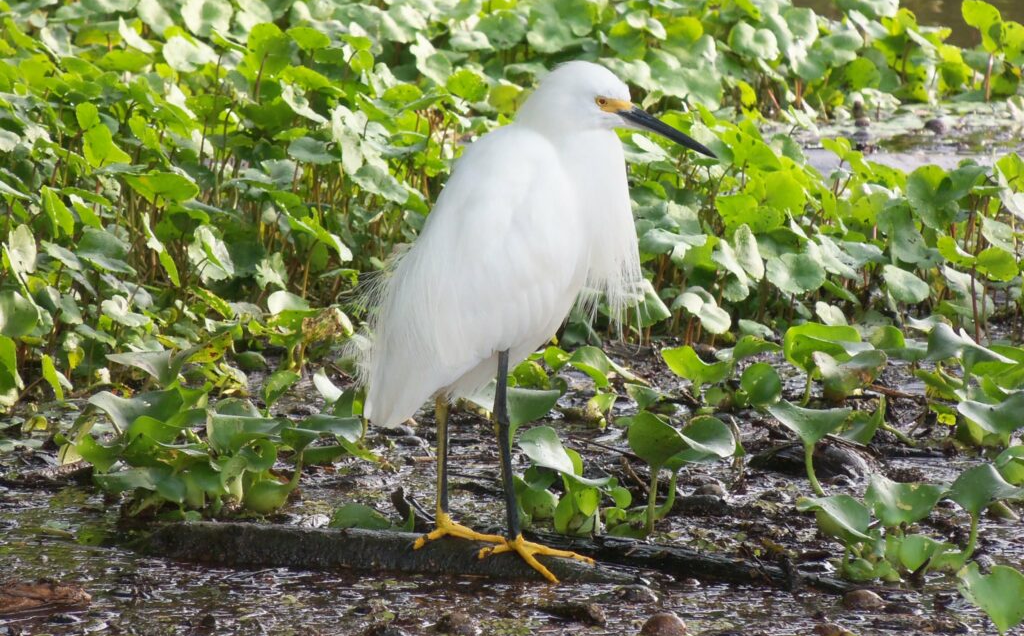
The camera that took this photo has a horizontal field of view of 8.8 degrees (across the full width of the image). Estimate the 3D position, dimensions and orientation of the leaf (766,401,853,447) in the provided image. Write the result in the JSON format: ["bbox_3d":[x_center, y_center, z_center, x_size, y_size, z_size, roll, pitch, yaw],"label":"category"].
[{"bbox_3d":[0.249,0.089,5.550,0.067,0.035,0.045,0,12,0],"label":"leaf"}]

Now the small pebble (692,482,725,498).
[{"bbox_3d":[0.177,0.156,5.950,0.031,0.014,0.026,0,13,0],"label":"small pebble"}]

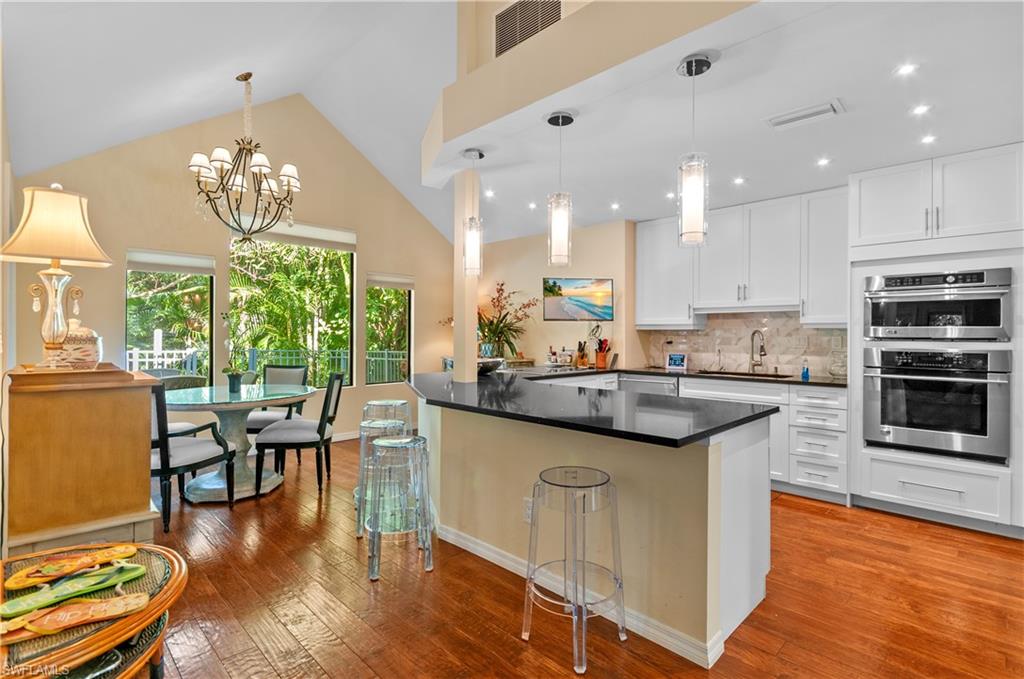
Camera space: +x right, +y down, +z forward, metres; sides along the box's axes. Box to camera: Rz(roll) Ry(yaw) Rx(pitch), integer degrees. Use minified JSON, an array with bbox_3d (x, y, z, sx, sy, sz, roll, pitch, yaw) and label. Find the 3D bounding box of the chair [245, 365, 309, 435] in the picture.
[{"bbox_3d":[-2.291,0.732,4.502,0.550,0.940,0.610,0,0,9],"label":"chair"}]

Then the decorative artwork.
[{"bbox_3d":[0.690,-0.405,4.950,0.730,0.430,0.060,0,0,-6],"label":"decorative artwork"}]

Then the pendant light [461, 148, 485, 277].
[{"bbox_3d":[-0.255,-0.829,3.204,0.145,0.816,0.145,0,0,0],"label":"pendant light"}]

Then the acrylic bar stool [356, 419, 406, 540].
[{"bbox_3d":[-0.847,0.895,3.163,0.380,0.680,0.380,0,0,-21],"label":"acrylic bar stool"}]

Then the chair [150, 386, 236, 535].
[{"bbox_3d":[-2.360,0.750,3.387,0.580,0.950,0.547,0,0,23],"label":"chair"}]

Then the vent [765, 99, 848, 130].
[{"bbox_3d":[1.600,-1.210,2.651,0.365,0.030,0.225,1,0,45],"label":"vent"}]

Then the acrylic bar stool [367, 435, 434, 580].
[{"bbox_3d":[-0.633,0.899,2.698,0.380,0.680,0.380,0,0,-21],"label":"acrylic bar stool"}]

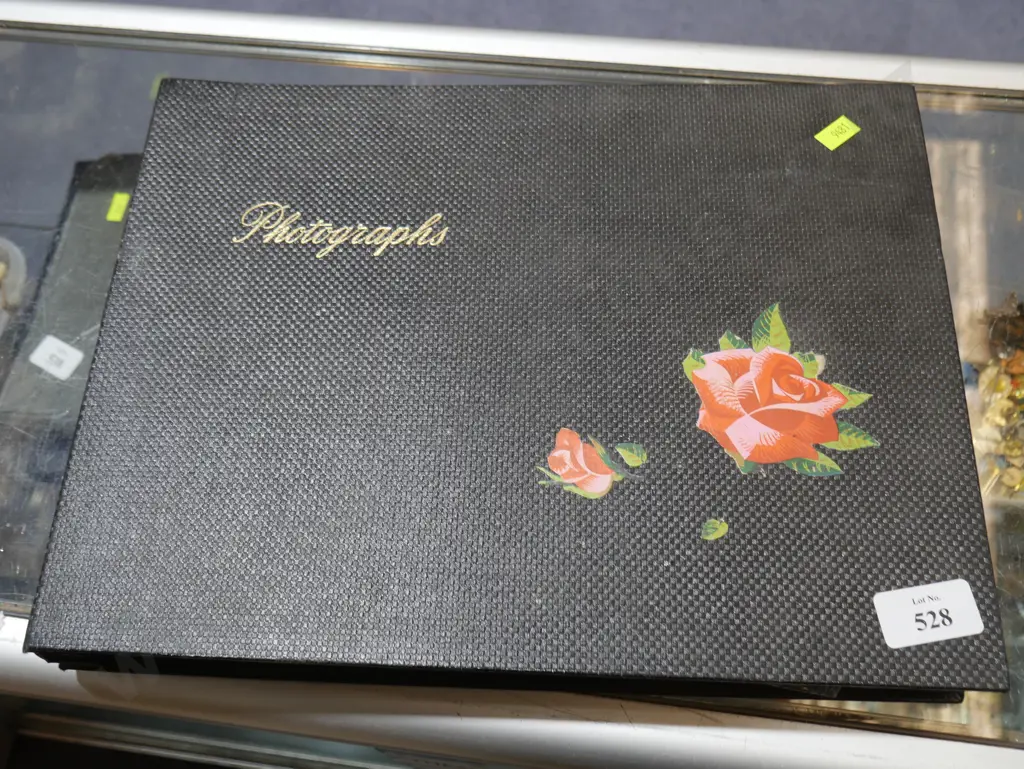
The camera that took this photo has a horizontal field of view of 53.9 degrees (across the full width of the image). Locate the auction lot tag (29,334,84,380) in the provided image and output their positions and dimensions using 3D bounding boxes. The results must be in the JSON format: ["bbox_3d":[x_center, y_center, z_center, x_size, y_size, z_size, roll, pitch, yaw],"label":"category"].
[{"bbox_3d":[-0.292,-0.018,0.645,0.038,0.001,0.021,24,74,25],"label":"auction lot tag"}]

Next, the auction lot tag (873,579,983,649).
[{"bbox_3d":[0.161,0.088,0.389,0.038,0.001,0.021,-9,65,-2],"label":"auction lot tag"}]

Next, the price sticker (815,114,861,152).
[{"bbox_3d":[0.158,-0.122,0.488,0.021,0.001,0.012,-37,69,-14],"label":"price sticker"}]

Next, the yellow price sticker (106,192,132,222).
[{"bbox_3d":[-0.269,-0.121,0.688,0.012,0.001,0.021,3,66,18],"label":"yellow price sticker"}]

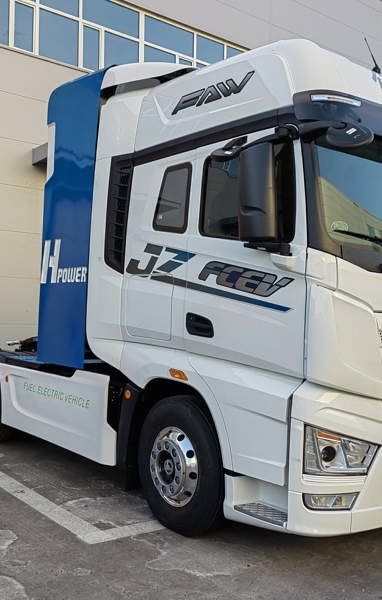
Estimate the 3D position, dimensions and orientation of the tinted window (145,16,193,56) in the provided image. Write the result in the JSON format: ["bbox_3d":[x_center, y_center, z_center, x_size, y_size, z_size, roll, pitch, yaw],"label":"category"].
[{"bbox_3d":[-0.539,-6.800,16.156,1.540,0.680,0.060,3,-4,-36],"label":"tinted window"}]

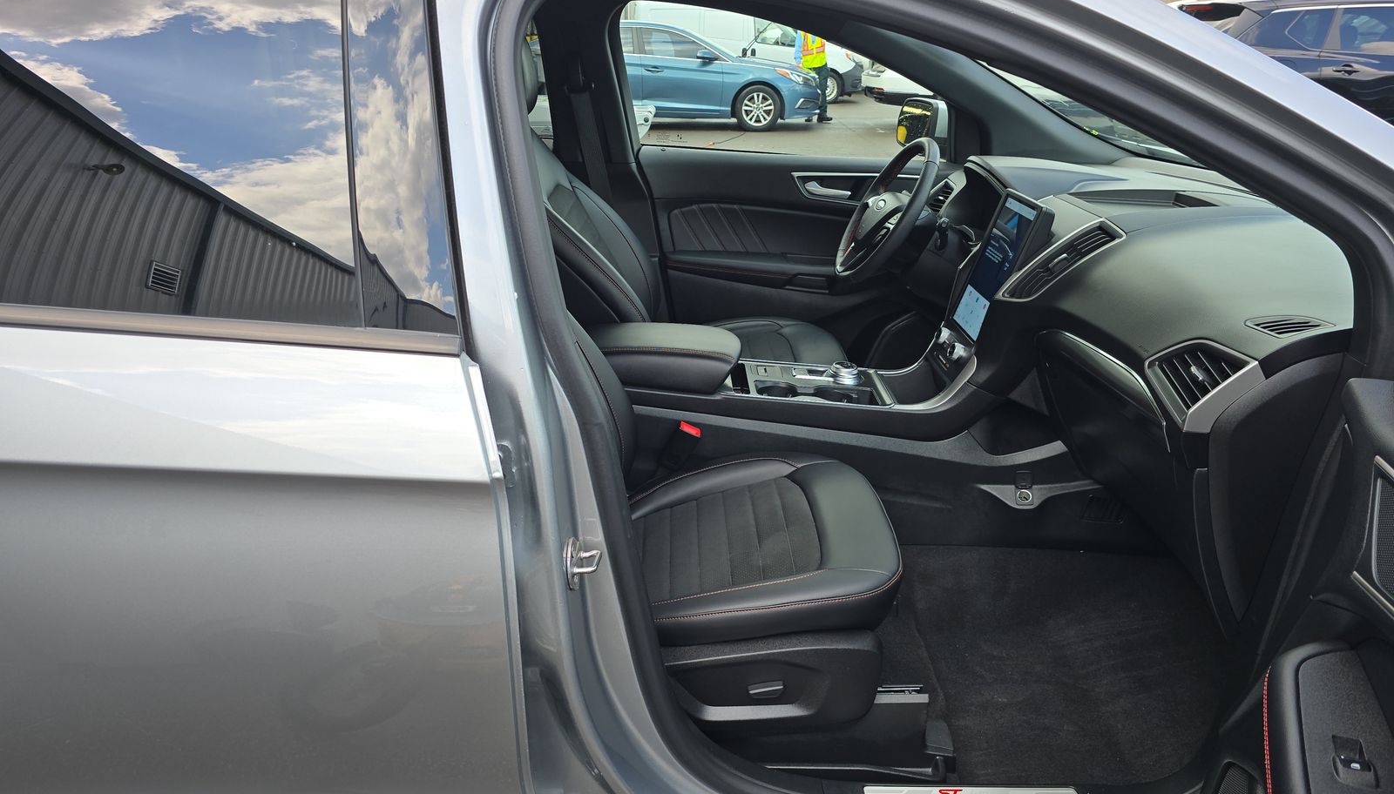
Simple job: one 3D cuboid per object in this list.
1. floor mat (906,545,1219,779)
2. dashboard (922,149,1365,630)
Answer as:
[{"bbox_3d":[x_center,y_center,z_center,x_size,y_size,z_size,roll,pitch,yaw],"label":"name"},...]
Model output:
[{"bbox_3d":[0.643,0.451,1.633,0.510,0.080,0.520,0,22,0],"label":"floor mat"},{"bbox_3d":[0.815,-0.184,1.831,0.620,0.490,1.420,0,22,0],"label":"dashboard"}]

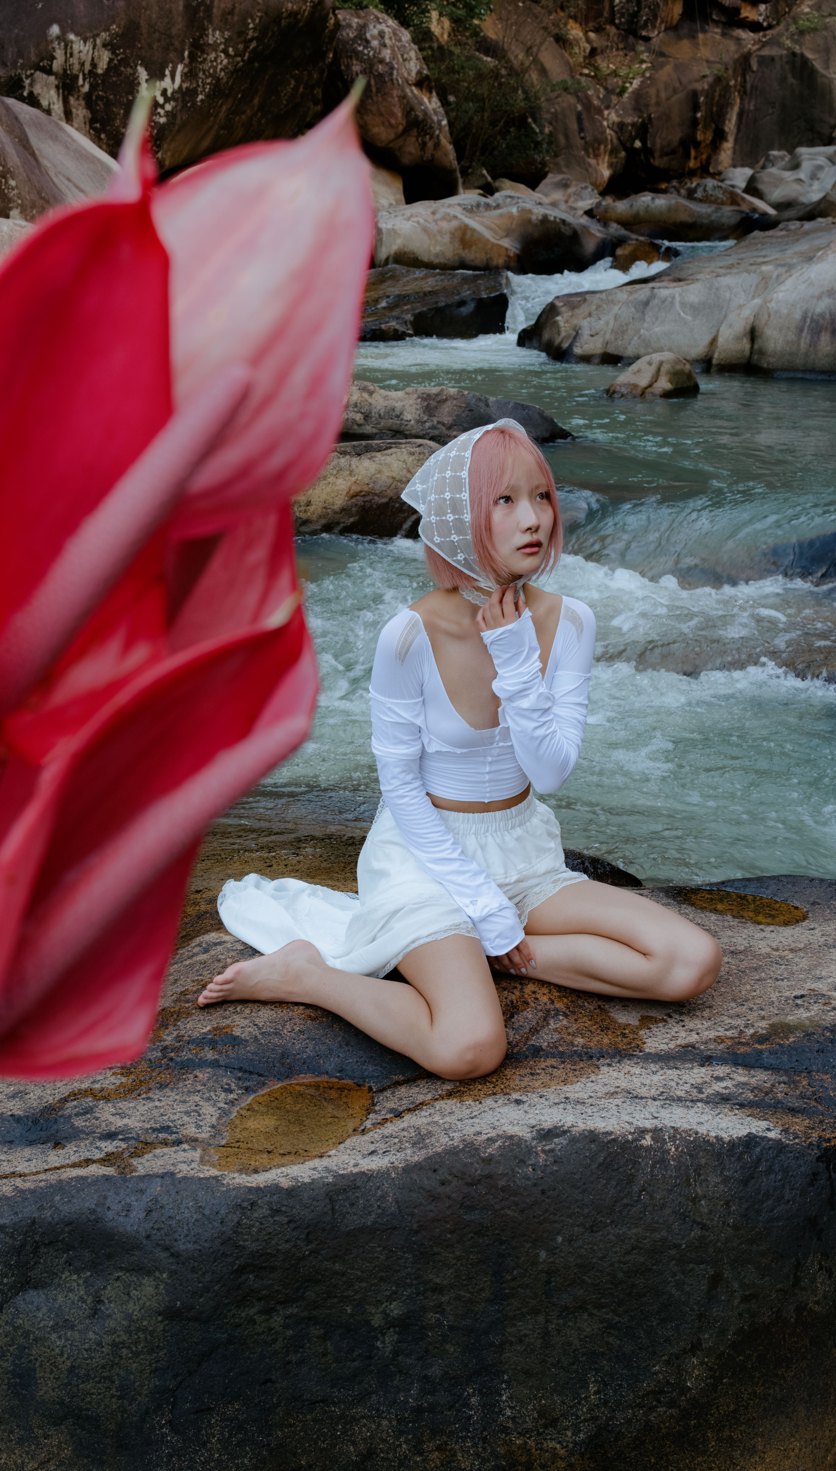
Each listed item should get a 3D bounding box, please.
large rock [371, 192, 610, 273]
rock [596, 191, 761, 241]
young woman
[{"bbox_3d":[0.750,-5.116,15.000,2.500,0.850,1.600,-1,16,-5],"label":"large rock"},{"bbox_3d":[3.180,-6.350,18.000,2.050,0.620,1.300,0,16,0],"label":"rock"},{"bbox_3d":[0.048,-0.027,2.301,0.750,0.910,0.600,-8,18,-27],"label":"young woman"}]

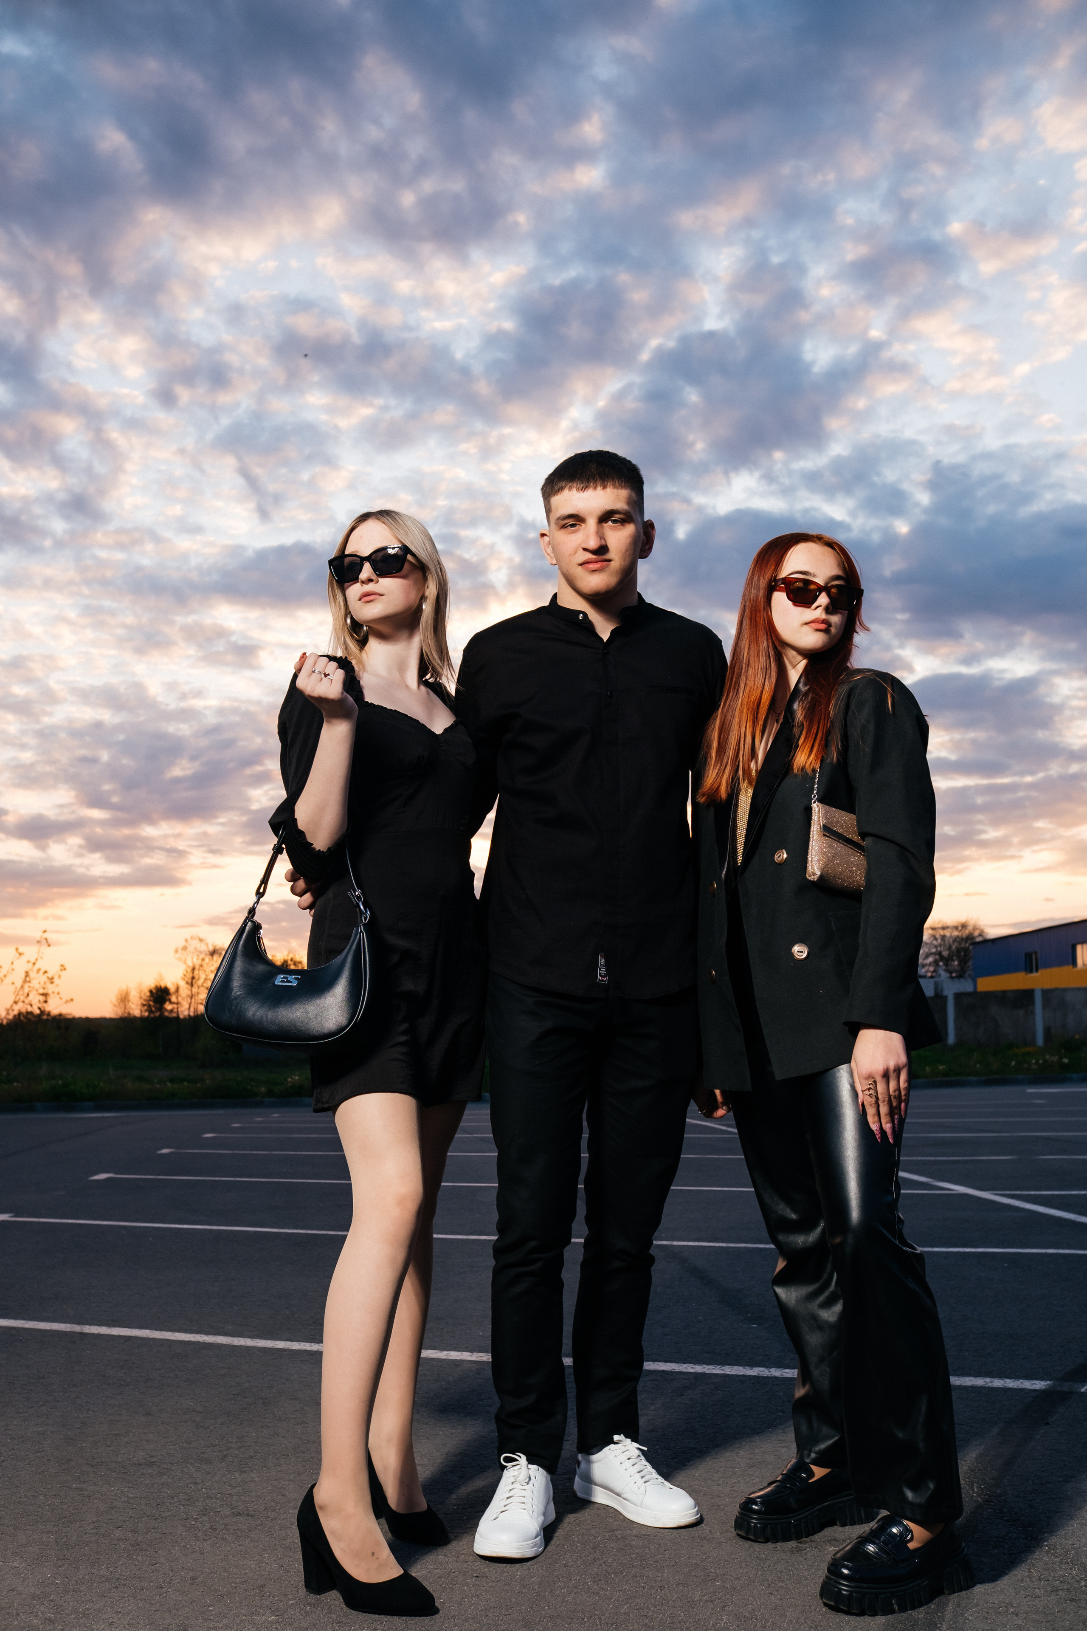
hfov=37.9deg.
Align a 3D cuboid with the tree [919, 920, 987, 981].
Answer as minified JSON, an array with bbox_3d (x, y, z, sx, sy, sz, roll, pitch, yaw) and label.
[{"bbox_3d":[19.234,7.745,75.000,3.800,5.600,3.800,-1,-8,0],"label":"tree"}]

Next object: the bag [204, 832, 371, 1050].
[{"bbox_3d":[-0.377,0.183,2.340,0.250,0.325,0.090,0,-8,-5],"label":"bag"}]

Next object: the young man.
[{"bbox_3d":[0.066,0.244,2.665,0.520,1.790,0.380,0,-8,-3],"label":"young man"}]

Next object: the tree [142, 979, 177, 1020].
[{"bbox_3d":[-25.450,13.291,105.000,2.400,4.900,2.400,-1,-8,0],"label":"tree"}]

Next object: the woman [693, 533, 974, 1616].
[{"bbox_3d":[0.445,0.315,2.491,0.480,1.590,0.400,-8,-11,42],"label":"woman"}]

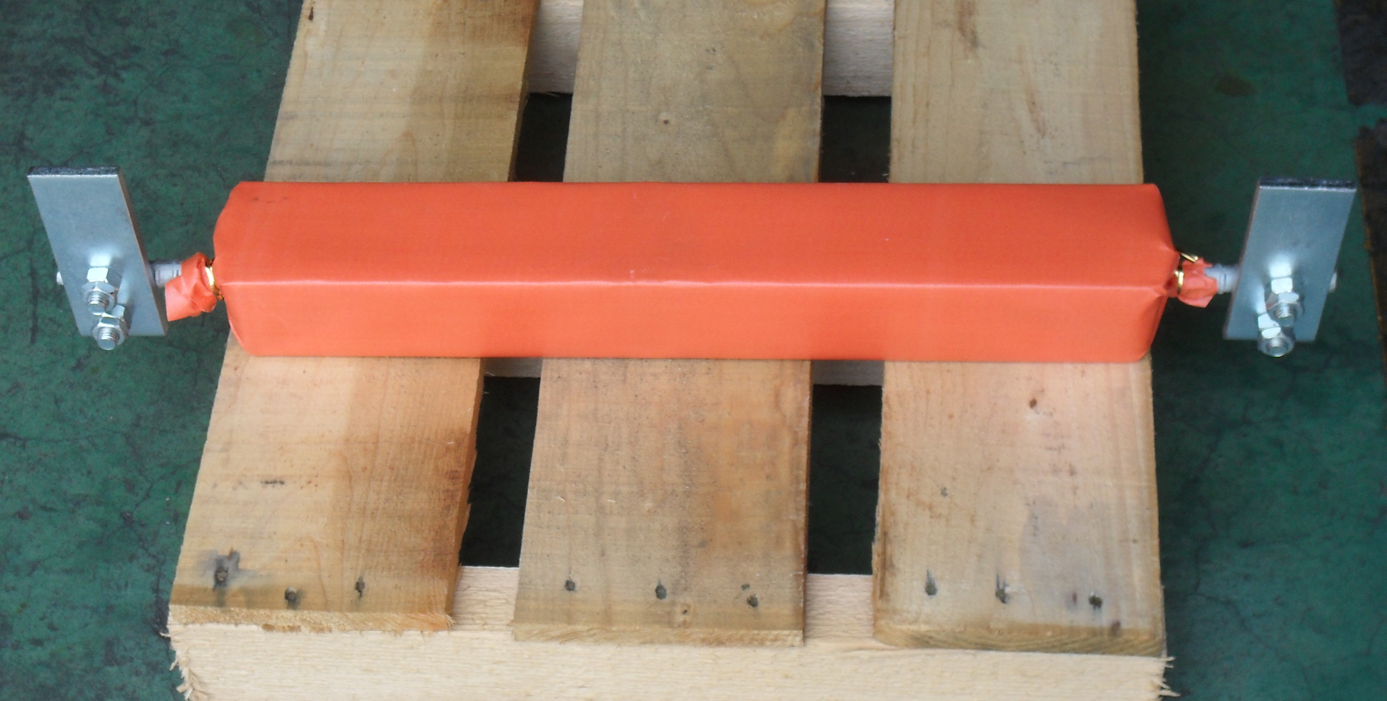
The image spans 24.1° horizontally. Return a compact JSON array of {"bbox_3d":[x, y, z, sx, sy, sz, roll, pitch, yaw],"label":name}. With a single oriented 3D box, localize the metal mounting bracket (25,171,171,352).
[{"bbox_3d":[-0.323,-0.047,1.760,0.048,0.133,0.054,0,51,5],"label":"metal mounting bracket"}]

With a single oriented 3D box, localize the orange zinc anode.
[{"bbox_3d":[0.001,-0.043,1.767,0.522,0.058,0.077,0,47,3],"label":"orange zinc anode"}]

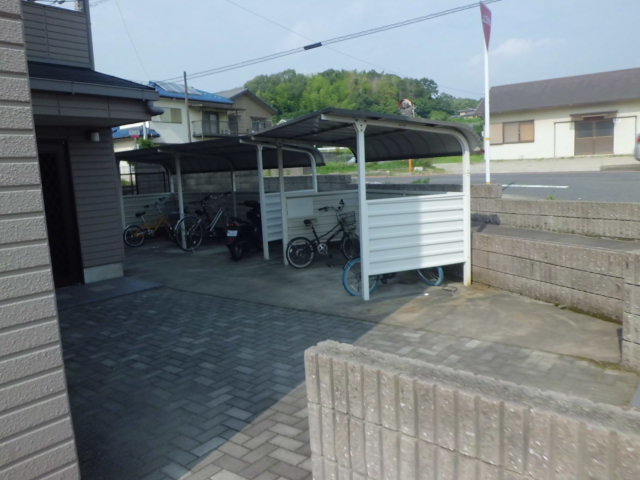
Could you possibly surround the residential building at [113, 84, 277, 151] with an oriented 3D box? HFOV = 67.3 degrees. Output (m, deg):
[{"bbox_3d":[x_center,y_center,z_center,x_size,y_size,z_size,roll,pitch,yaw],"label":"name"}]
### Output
[{"bbox_3d":[-10.126,-8.463,39.056,9.000,7.700,13.500,4,9,41],"label":"residential building"}]

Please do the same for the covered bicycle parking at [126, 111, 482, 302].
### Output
[{"bbox_3d":[-1.332,-0.761,8.833,2.700,2.100,9.000,-8,9,-36],"label":"covered bicycle parking"}]

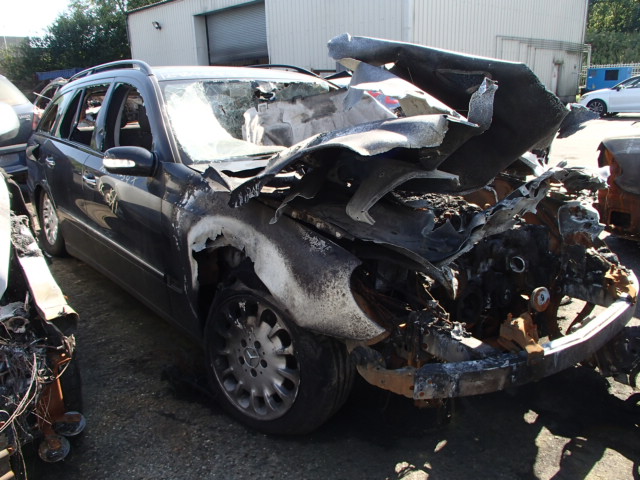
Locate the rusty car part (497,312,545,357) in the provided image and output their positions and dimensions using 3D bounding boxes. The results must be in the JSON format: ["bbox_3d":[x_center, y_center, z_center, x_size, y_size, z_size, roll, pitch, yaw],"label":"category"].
[{"bbox_3d":[0.614,0.300,1.628,0.130,0.130,0.130,-11,18,-38],"label":"rusty car part"}]

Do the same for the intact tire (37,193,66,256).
[{"bbox_3d":[-1.978,-0.151,4.020,0.225,0.640,0.640,-11,18,-38],"label":"intact tire"}]

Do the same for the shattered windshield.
[{"bbox_3d":[-0.176,-0.679,2.902,1.400,0.170,0.830,-11,48,-38],"label":"shattered windshield"}]

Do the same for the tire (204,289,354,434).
[{"bbox_3d":[-0.174,0.404,1.910,0.645,0.645,0.235,12,13,37],"label":"tire"}]

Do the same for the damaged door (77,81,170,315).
[{"bbox_3d":[-0.943,-0.278,2.679,0.250,1.070,1.140,-11,18,-38],"label":"damaged door"}]

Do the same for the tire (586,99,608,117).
[{"bbox_3d":[9.659,-4.583,18.100,0.630,0.630,0.220,-2,14,-6],"label":"tire"}]

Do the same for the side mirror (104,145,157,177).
[{"bbox_3d":[-0.822,-0.347,2.254,0.210,0.135,0.135,-11,18,-38],"label":"side mirror"}]

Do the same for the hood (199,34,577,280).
[{"bbox_3d":[0.500,-0.430,2.156,1.400,0.700,1.100,-11,18,-38],"label":"hood"}]

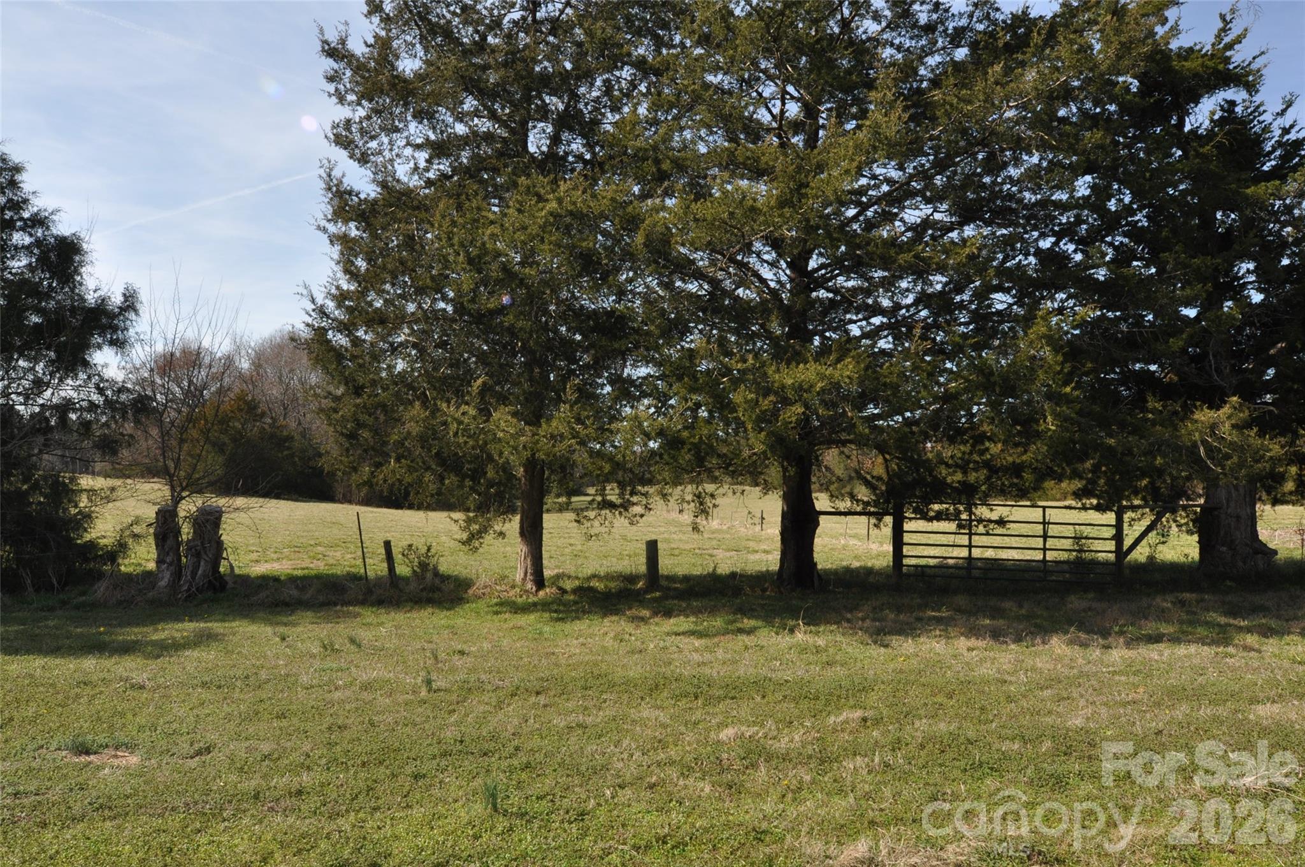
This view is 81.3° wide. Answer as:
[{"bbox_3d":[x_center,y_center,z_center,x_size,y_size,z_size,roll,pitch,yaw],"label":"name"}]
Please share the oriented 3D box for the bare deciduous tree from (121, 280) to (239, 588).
[{"bbox_3d":[-7.500,0.020,12.150,2.000,5.050,1.900,0,-4,0],"label":"bare deciduous tree"}]

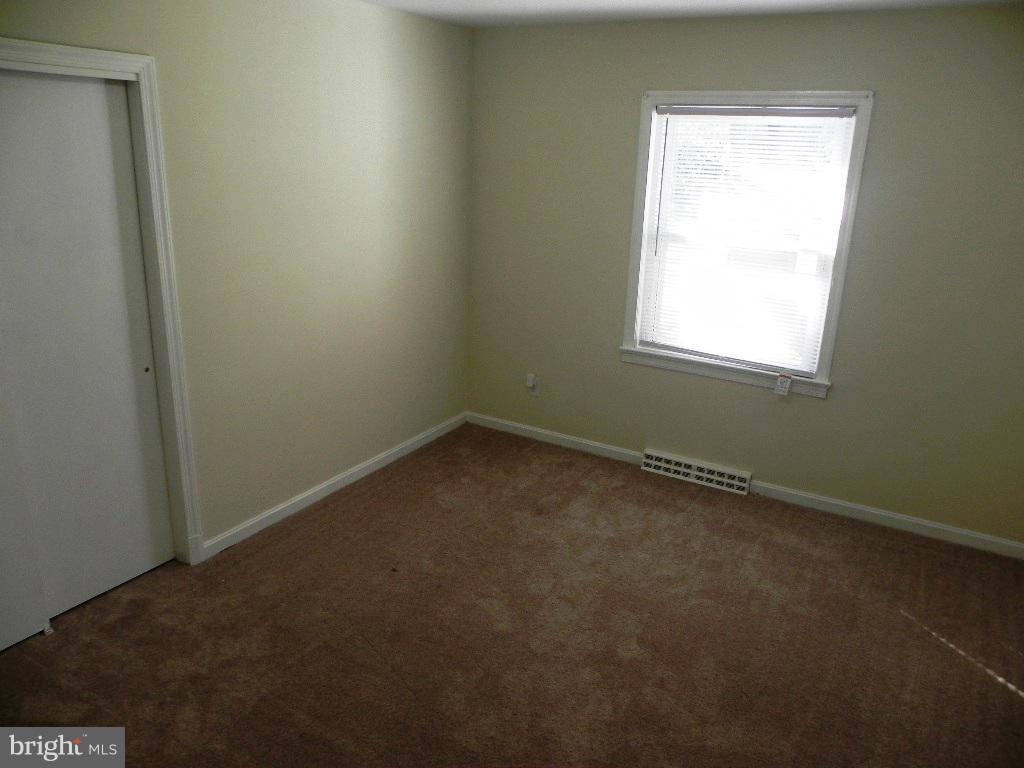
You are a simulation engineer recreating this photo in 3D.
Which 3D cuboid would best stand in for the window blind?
[{"bbox_3d":[1.166,-0.749,4.020,0.973,1.312,0.042,12,20,28],"label":"window blind"}]

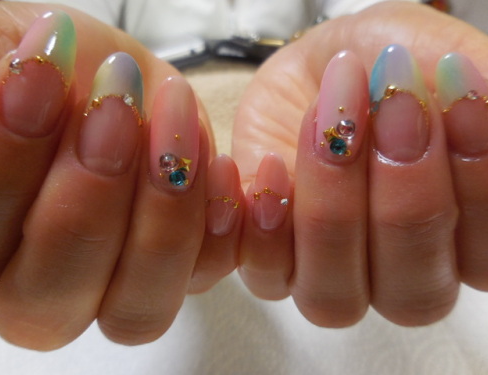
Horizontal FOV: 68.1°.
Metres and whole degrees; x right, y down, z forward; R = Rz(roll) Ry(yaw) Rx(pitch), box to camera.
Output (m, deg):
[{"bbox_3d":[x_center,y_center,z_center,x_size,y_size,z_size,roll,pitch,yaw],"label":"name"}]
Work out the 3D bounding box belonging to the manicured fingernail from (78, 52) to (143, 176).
[{"bbox_3d":[-0.028,-0.016,0.078,0.012,0.028,0.005,4,-8,-11],"label":"manicured fingernail"}]

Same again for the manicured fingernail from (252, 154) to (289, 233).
[{"bbox_3d":[0.007,0.001,0.091,0.009,0.020,0.004,3,-8,0],"label":"manicured fingernail"}]

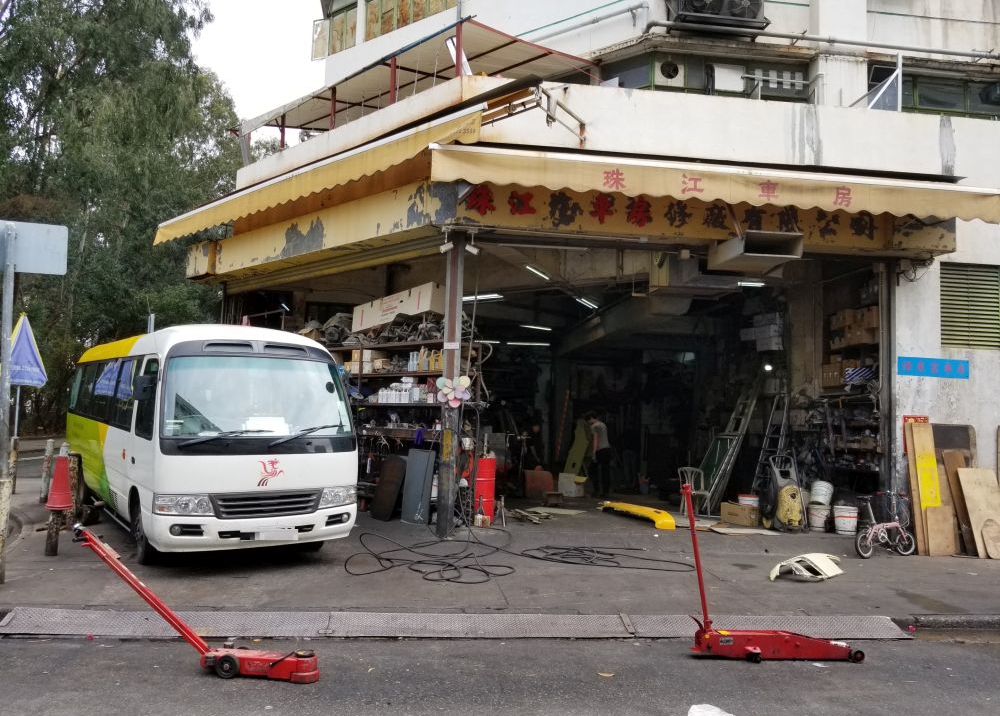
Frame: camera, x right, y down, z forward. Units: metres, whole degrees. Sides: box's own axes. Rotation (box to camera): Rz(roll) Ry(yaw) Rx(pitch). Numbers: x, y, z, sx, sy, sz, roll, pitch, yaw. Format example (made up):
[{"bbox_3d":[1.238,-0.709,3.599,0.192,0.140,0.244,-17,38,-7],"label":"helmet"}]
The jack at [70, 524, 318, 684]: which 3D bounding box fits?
[{"bbox_3d":[-2.055,1.632,5.088,1.739,0.933,0.320,1,-4,3],"label":"jack"}]

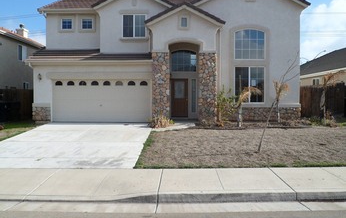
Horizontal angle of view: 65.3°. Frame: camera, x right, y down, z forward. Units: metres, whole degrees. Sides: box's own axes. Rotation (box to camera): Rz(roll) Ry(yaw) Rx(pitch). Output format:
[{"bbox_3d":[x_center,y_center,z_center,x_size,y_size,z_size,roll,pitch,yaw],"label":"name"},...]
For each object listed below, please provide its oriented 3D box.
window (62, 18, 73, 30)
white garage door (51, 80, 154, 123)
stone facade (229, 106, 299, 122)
[{"bbox_3d":[-5.585,-4.488,14.334,0.571,0.608,0.100,0,1,0],"label":"window"},{"bbox_3d":[-3.513,-0.396,13.396,4.882,2.125,0.100,0,1,0],"label":"white garage door"},{"bbox_3d":[4.412,0.248,13.363,3.666,0.819,0.250,0,2,0],"label":"stone facade"}]

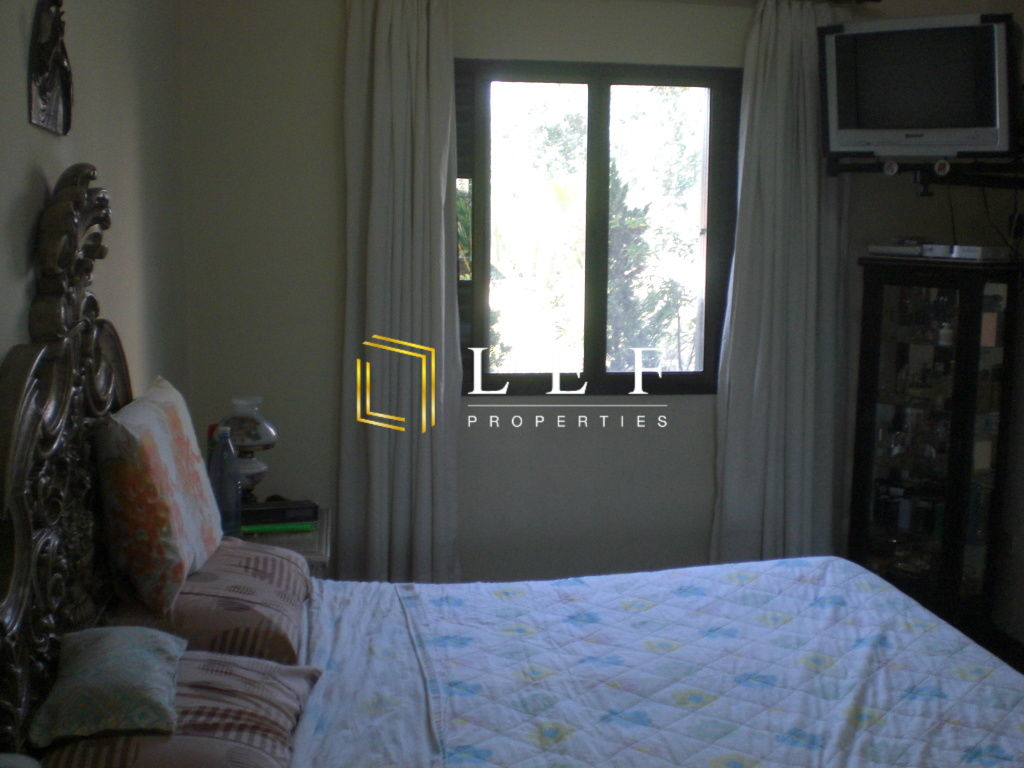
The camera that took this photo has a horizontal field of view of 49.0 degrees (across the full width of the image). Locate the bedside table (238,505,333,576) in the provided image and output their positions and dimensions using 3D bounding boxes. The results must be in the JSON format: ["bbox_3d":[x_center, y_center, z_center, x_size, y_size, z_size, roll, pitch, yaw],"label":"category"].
[{"bbox_3d":[-0.797,0.732,3.490,0.460,0.550,0.580,0,7,-8],"label":"bedside table"}]

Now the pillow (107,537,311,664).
[{"bbox_3d":[-0.713,0.488,2.681,0.450,0.155,0.630,0,7,-8],"label":"pillow"}]

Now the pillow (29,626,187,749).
[{"bbox_3d":[-0.640,0.483,1.796,0.220,0.090,0.280,0,18,-14],"label":"pillow"}]

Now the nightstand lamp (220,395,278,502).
[{"bbox_3d":[-0.832,0.222,3.548,0.185,0.360,0.185,0,7,-8],"label":"nightstand lamp"}]

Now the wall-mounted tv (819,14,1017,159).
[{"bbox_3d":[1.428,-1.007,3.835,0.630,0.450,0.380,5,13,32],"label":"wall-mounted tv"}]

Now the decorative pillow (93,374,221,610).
[{"bbox_3d":[-0.805,0.250,2.641,0.150,0.440,0.460,-18,-5,1],"label":"decorative pillow"}]

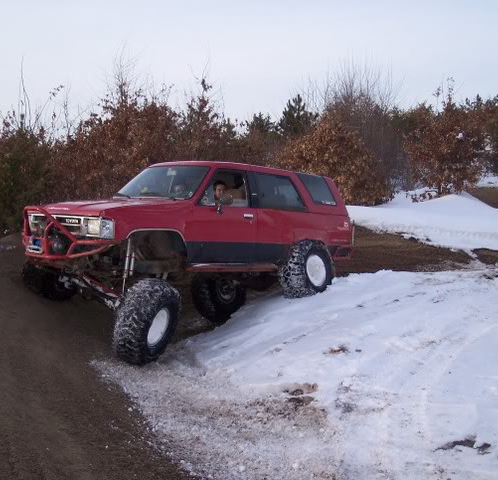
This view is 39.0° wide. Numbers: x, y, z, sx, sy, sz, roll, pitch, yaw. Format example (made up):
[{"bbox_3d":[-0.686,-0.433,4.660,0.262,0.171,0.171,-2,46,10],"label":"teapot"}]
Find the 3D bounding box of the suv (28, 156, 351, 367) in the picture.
[{"bbox_3d":[-0.610,0.140,9.020,1.900,2.240,4.500,6,3,43],"label":"suv"}]

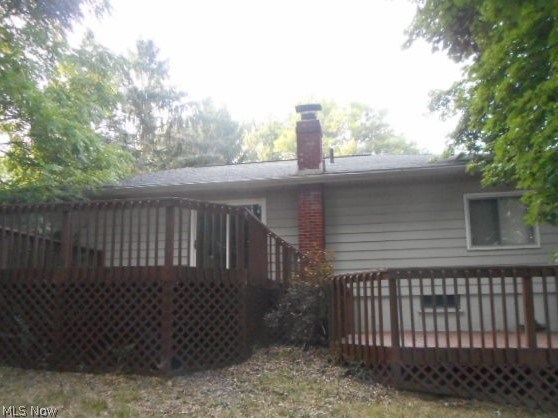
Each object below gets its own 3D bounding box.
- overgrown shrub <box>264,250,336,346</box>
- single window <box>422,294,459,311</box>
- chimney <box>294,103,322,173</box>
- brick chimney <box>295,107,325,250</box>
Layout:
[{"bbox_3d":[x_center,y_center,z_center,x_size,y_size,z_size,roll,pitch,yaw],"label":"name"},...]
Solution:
[{"bbox_3d":[0.356,1.529,7.000,1.100,1.580,1.050,-3,-11,10],"label":"overgrown shrub"},{"bbox_3d":[3.408,1.973,8.500,0.730,0.340,0.100,-3,-11,10],"label":"single window"},{"bbox_3d":[0.751,-1.670,9.748,0.570,1.530,0.560,-3,-11,10],"label":"chimney"},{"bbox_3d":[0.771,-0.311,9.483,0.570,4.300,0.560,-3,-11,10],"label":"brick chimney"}]

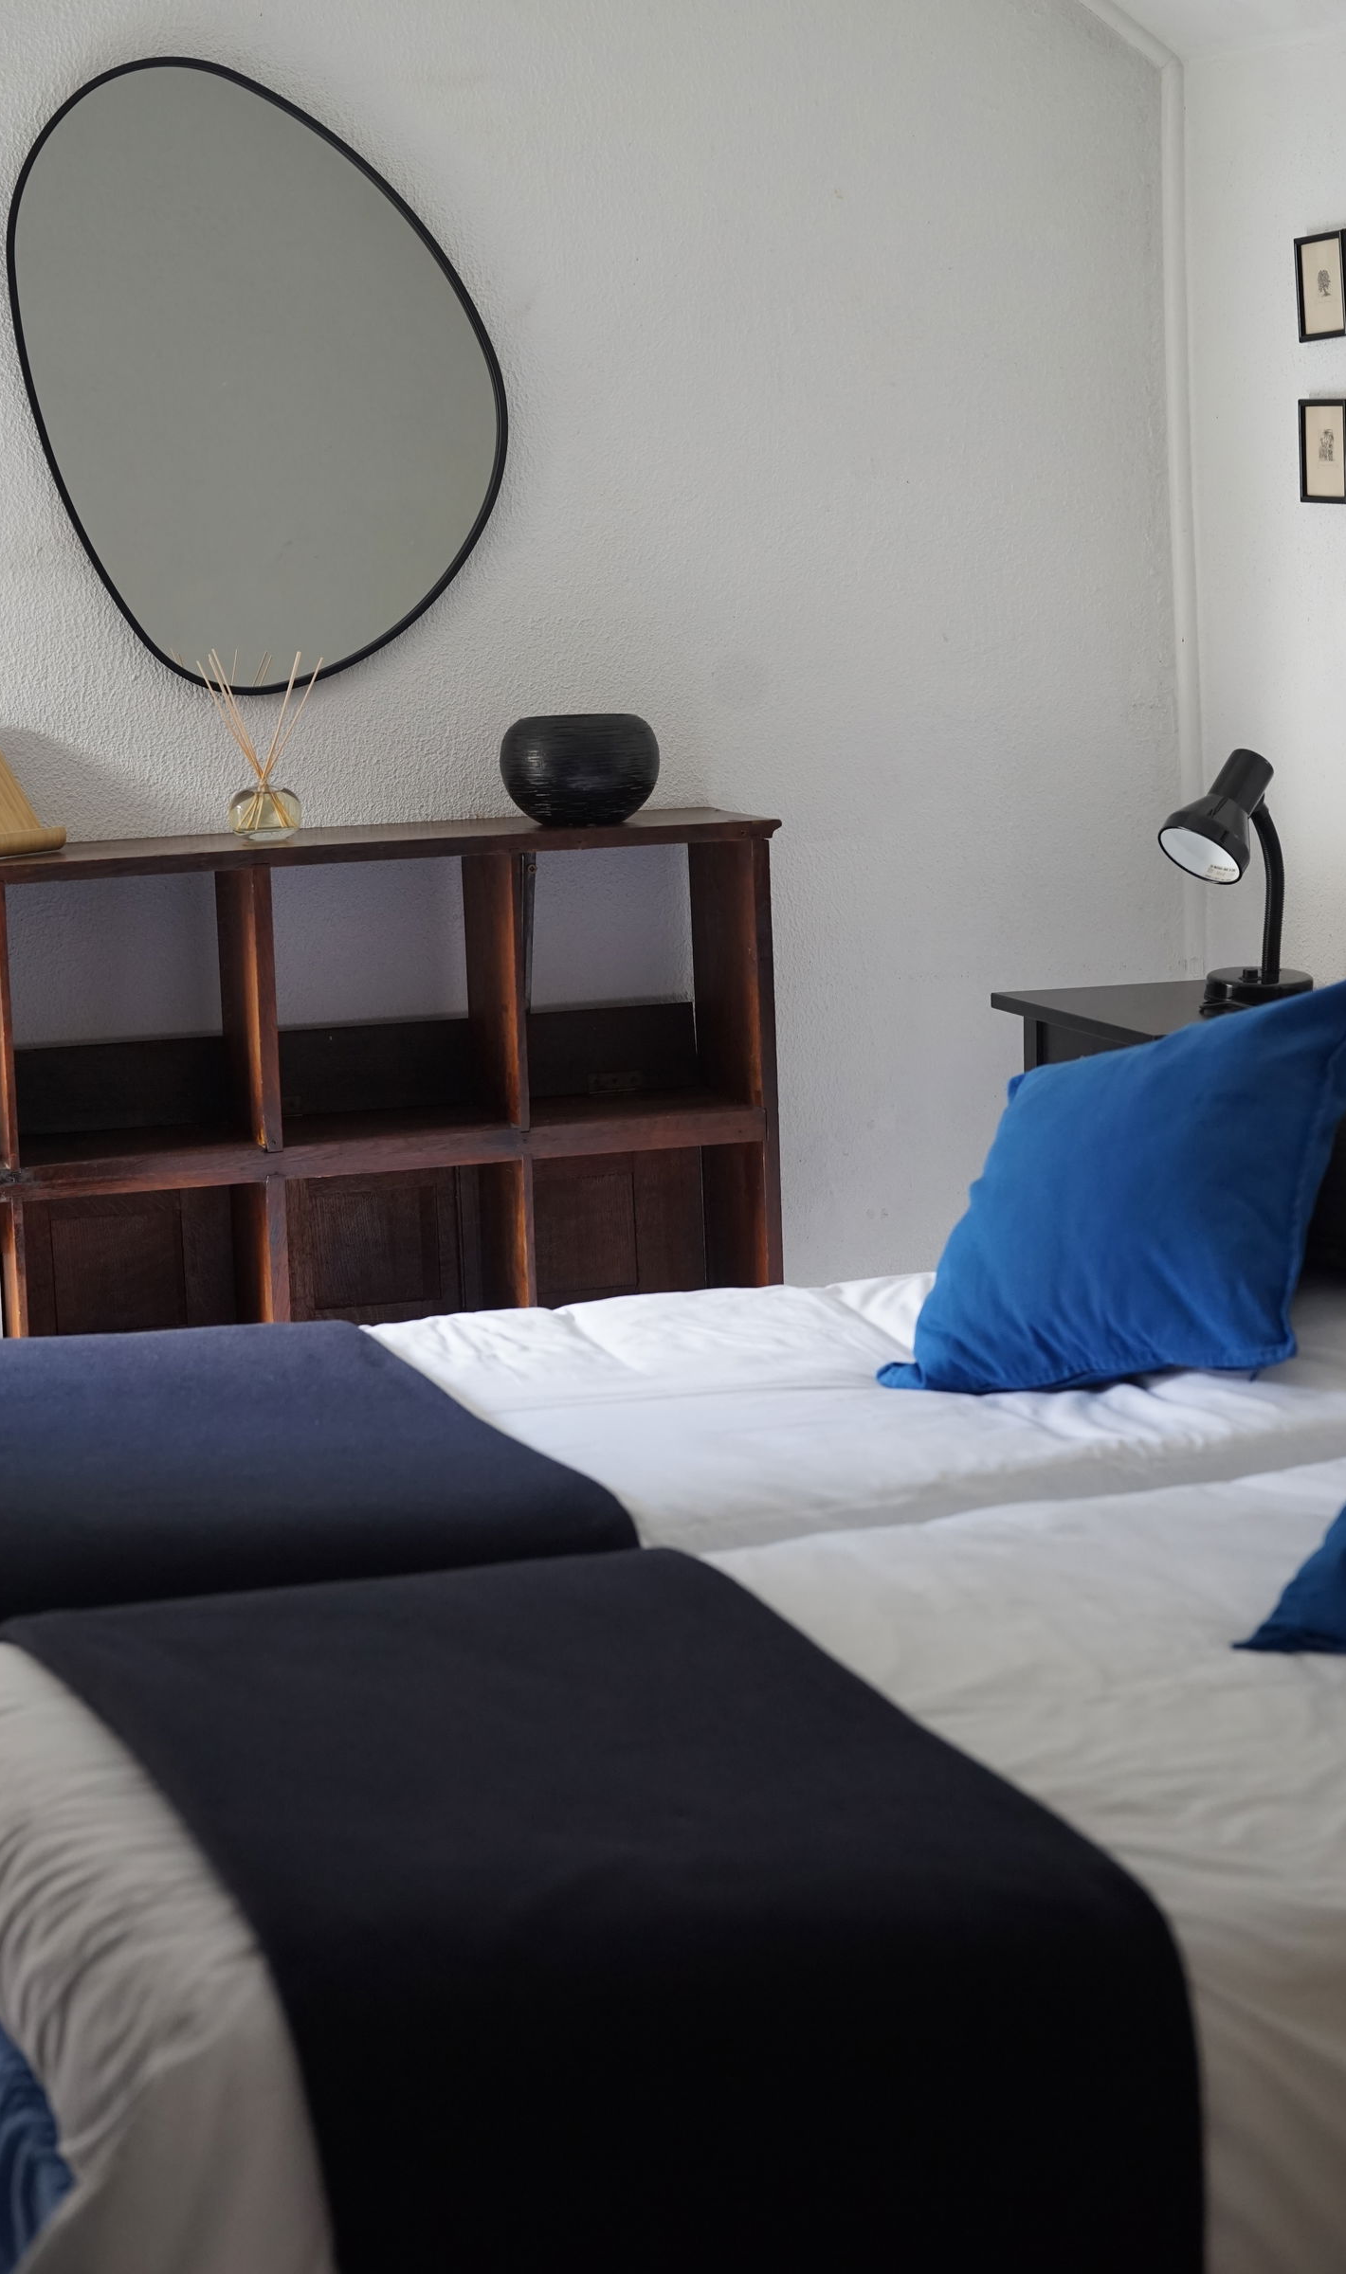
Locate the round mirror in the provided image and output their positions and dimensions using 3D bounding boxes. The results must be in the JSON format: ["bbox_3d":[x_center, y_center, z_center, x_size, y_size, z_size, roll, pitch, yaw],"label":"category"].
[{"bbox_3d":[-0.519,-0.961,5.604,0.634,0.796,0.025,-5,9,-17],"label":"round mirror"}]

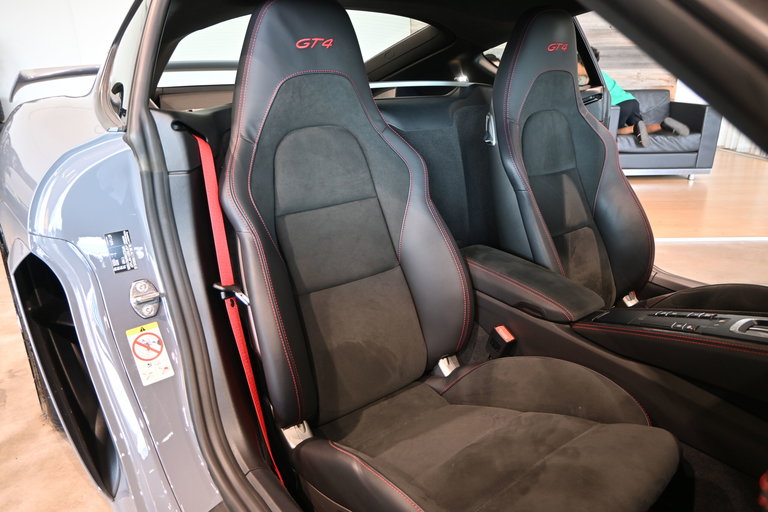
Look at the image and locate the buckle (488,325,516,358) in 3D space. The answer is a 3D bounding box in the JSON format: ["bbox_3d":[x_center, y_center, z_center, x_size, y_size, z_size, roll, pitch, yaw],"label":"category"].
[{"bbox_3d":[0.267,0.207,1.185,0.028,0.080,0.042,-13,47,-30],"label":"buckle"}]

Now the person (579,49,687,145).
[{"bbox_3d":[2.292,-1.500,4.800,0.920,0.850,0.480,7,21,23],"label":"person"}]

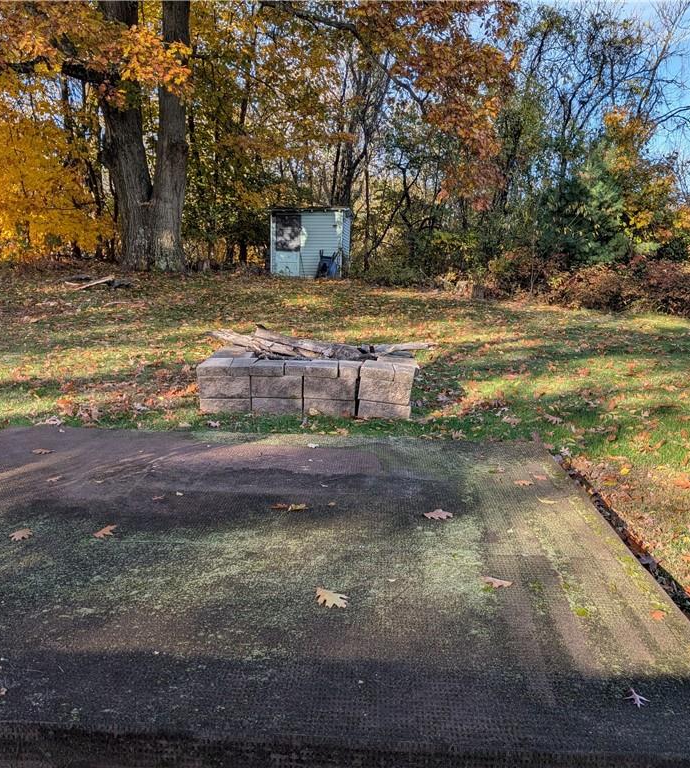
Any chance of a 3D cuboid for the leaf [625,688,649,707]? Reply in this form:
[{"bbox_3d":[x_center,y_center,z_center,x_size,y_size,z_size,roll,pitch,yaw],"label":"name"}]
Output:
[{"bbox_3d":[0.862,0.928,2.106,0.070,0.014,0.088,6,12,20],"label":"leaf"}]

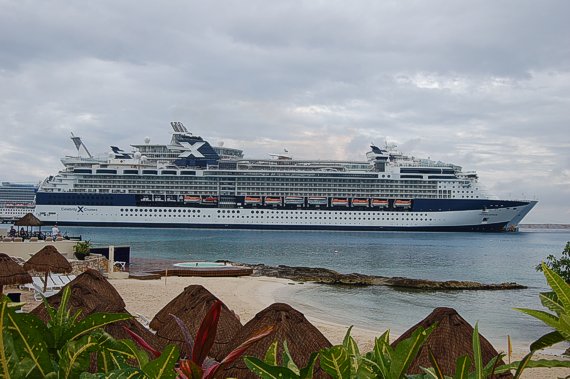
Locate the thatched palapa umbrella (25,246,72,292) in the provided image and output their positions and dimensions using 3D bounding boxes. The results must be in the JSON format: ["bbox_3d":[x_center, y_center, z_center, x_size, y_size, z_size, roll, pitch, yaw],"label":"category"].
[{"bbox_3d":[-12.562,4.329,28.418,2.380,2.760,2.380,1,-3,0],"label":"thatched palapa umbrella"}]

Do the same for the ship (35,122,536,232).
[{"bbox_3d":[4.621,-7.607,322.500,294.000,62.800,33.000,1,-3,0],"label":"ship"}]

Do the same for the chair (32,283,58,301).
[{"bbox_3d":[-11.915,5.258,27.726,1.800,0.860,0.660,2,-4,-24],"label":"chair"}]

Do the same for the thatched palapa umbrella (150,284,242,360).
[{"bbox_3d":[-2.303,3.763,13.722,2.420,2.620,2.420,1,-3,0],"label":"thatched palapa umbrella"}]

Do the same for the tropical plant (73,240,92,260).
[{"bbox_3d":[-15.009,4.535,39.843,1.320,1.440,1.320,1,-3,0],"label":"tropical plant"}]

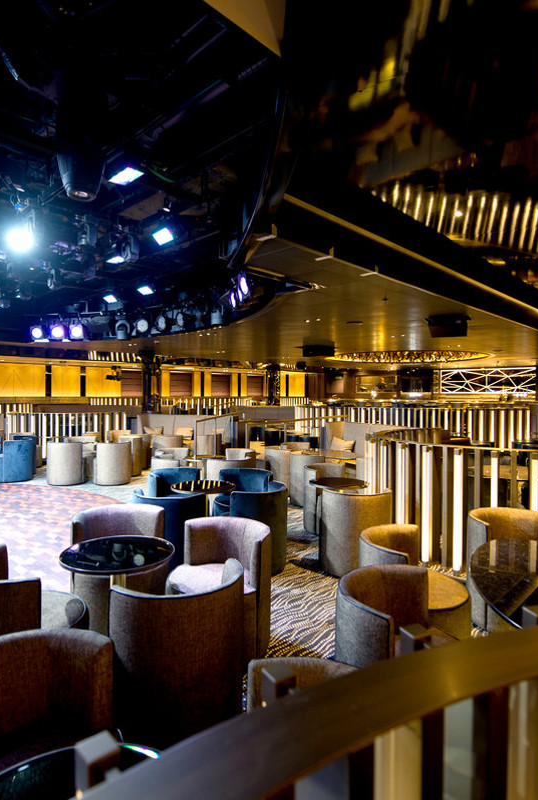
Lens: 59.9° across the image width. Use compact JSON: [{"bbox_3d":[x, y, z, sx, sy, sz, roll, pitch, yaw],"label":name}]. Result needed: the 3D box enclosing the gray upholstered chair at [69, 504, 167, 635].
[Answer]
[{"bbox_3d":[-1.103,1.206,3.419,0.661,0.729,0.661,0,1,-29],"label":"gray upholstered chair"}]

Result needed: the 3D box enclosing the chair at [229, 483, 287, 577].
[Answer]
[{"bbox_3d":[-0.162,1.199,4.510,0.661,0.729,0.661,1,1,32],"label":"chair"}]

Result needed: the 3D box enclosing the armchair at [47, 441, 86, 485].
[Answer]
[{"bbox_3d":[-3.592,1.112,8.364,0.661,0.729,0.661,1,1,30],"label":"armchair"}]

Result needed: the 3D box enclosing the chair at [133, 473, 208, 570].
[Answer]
[{"bbox_3d":[-0.875,1.161,4.180,0.655,0.702,0.655,0,1,25],"label":"chair"}]

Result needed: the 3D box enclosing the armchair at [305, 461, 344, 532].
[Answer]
[{"bbox_3d":[0.724,1.155,5.500,0.640,0.700,0.630,1,1,42],"label":"armchair"}]

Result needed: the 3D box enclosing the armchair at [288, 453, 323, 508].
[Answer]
[{"bbox_3d":[0.613,1.132,6.740,0.640,0.700,0.630,-1,1,-43],"label":"armchair"}]

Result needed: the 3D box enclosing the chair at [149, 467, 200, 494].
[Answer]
[{"bbox_3d":[-0.988,1.150,5.130,0.655,0.702,0.655,1,1,44],"label":"chair"}]

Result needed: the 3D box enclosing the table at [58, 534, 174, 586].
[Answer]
[{"bbox_3d":[-0.902,1.247,2.803,0.656,0.668,0.656,1,1,0],"label":"table"}]

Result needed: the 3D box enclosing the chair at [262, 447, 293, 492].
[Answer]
[{"bbox_3d":[0.273,1.128,7.429,0.655,0.702,0.655,0,1,-12],"label":"chair"}]

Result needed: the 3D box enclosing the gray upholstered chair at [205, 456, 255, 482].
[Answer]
[{"bbox_3d":[-0.551,1.133,6.360,0.630,0.700,0.640,-1,1,-43],"label":"gray upholstered chair"}]

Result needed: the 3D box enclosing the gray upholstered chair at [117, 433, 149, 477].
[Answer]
[{"bbox_3d":[-2.817,1.108,9.143,0.661,0.729,0.661,1,1,42],"label":"gray upholstered chair"}]

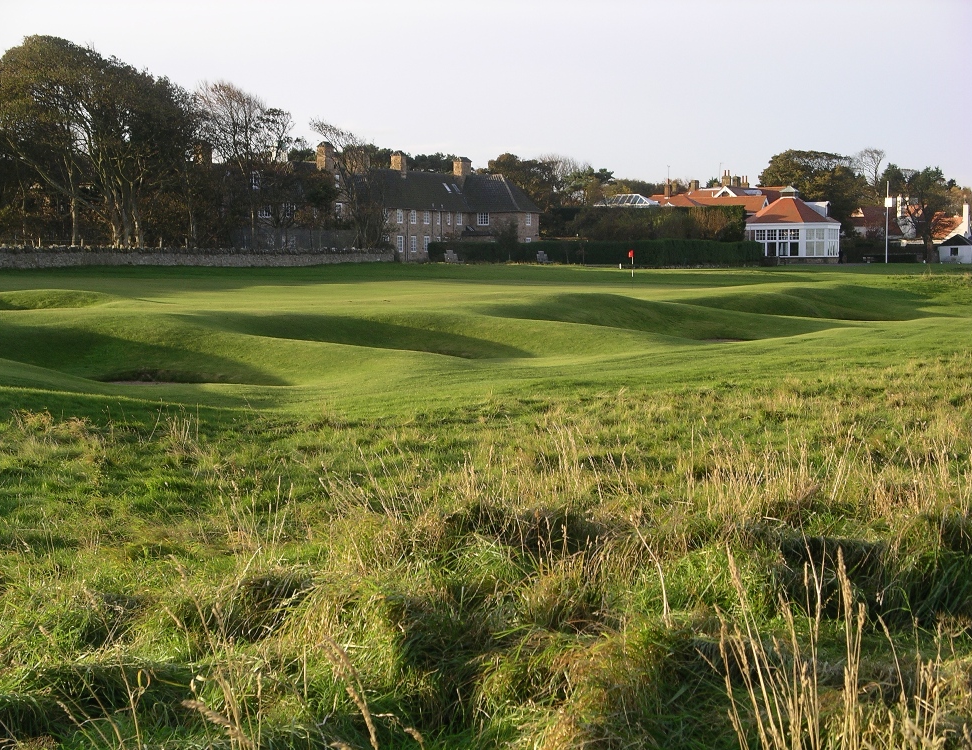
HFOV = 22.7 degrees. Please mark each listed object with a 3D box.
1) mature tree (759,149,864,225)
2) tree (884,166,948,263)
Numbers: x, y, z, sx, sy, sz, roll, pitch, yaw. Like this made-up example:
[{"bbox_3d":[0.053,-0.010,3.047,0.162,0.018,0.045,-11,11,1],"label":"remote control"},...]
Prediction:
[{"bbox_3d":[41.980,-21.968,311.282,13.330,14.250,12.660,0,3,0],"label":"mature tree"},{"bbox_3d":[48.965,-18.455,275.415,7.420,10.920,7.420,0,3,0],"label":"tree"}]

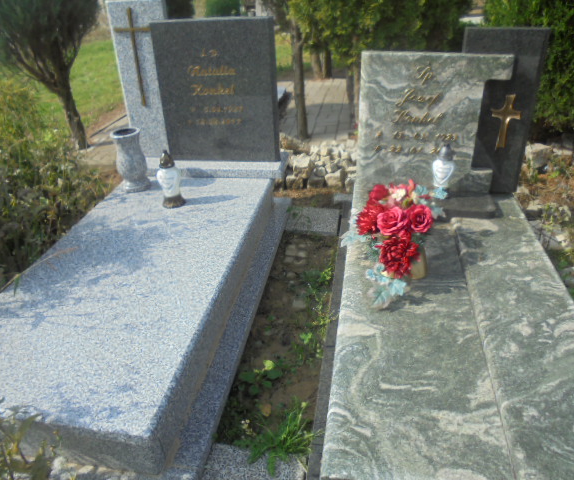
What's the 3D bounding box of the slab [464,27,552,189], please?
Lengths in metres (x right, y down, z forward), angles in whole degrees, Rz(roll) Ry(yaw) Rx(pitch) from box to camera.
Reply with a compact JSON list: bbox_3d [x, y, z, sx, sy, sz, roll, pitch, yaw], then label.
[{"bbox_3d":[1.015,-0.630,2.391,0.363,0.790,0.109,3,30,10],"label":"slab"}]

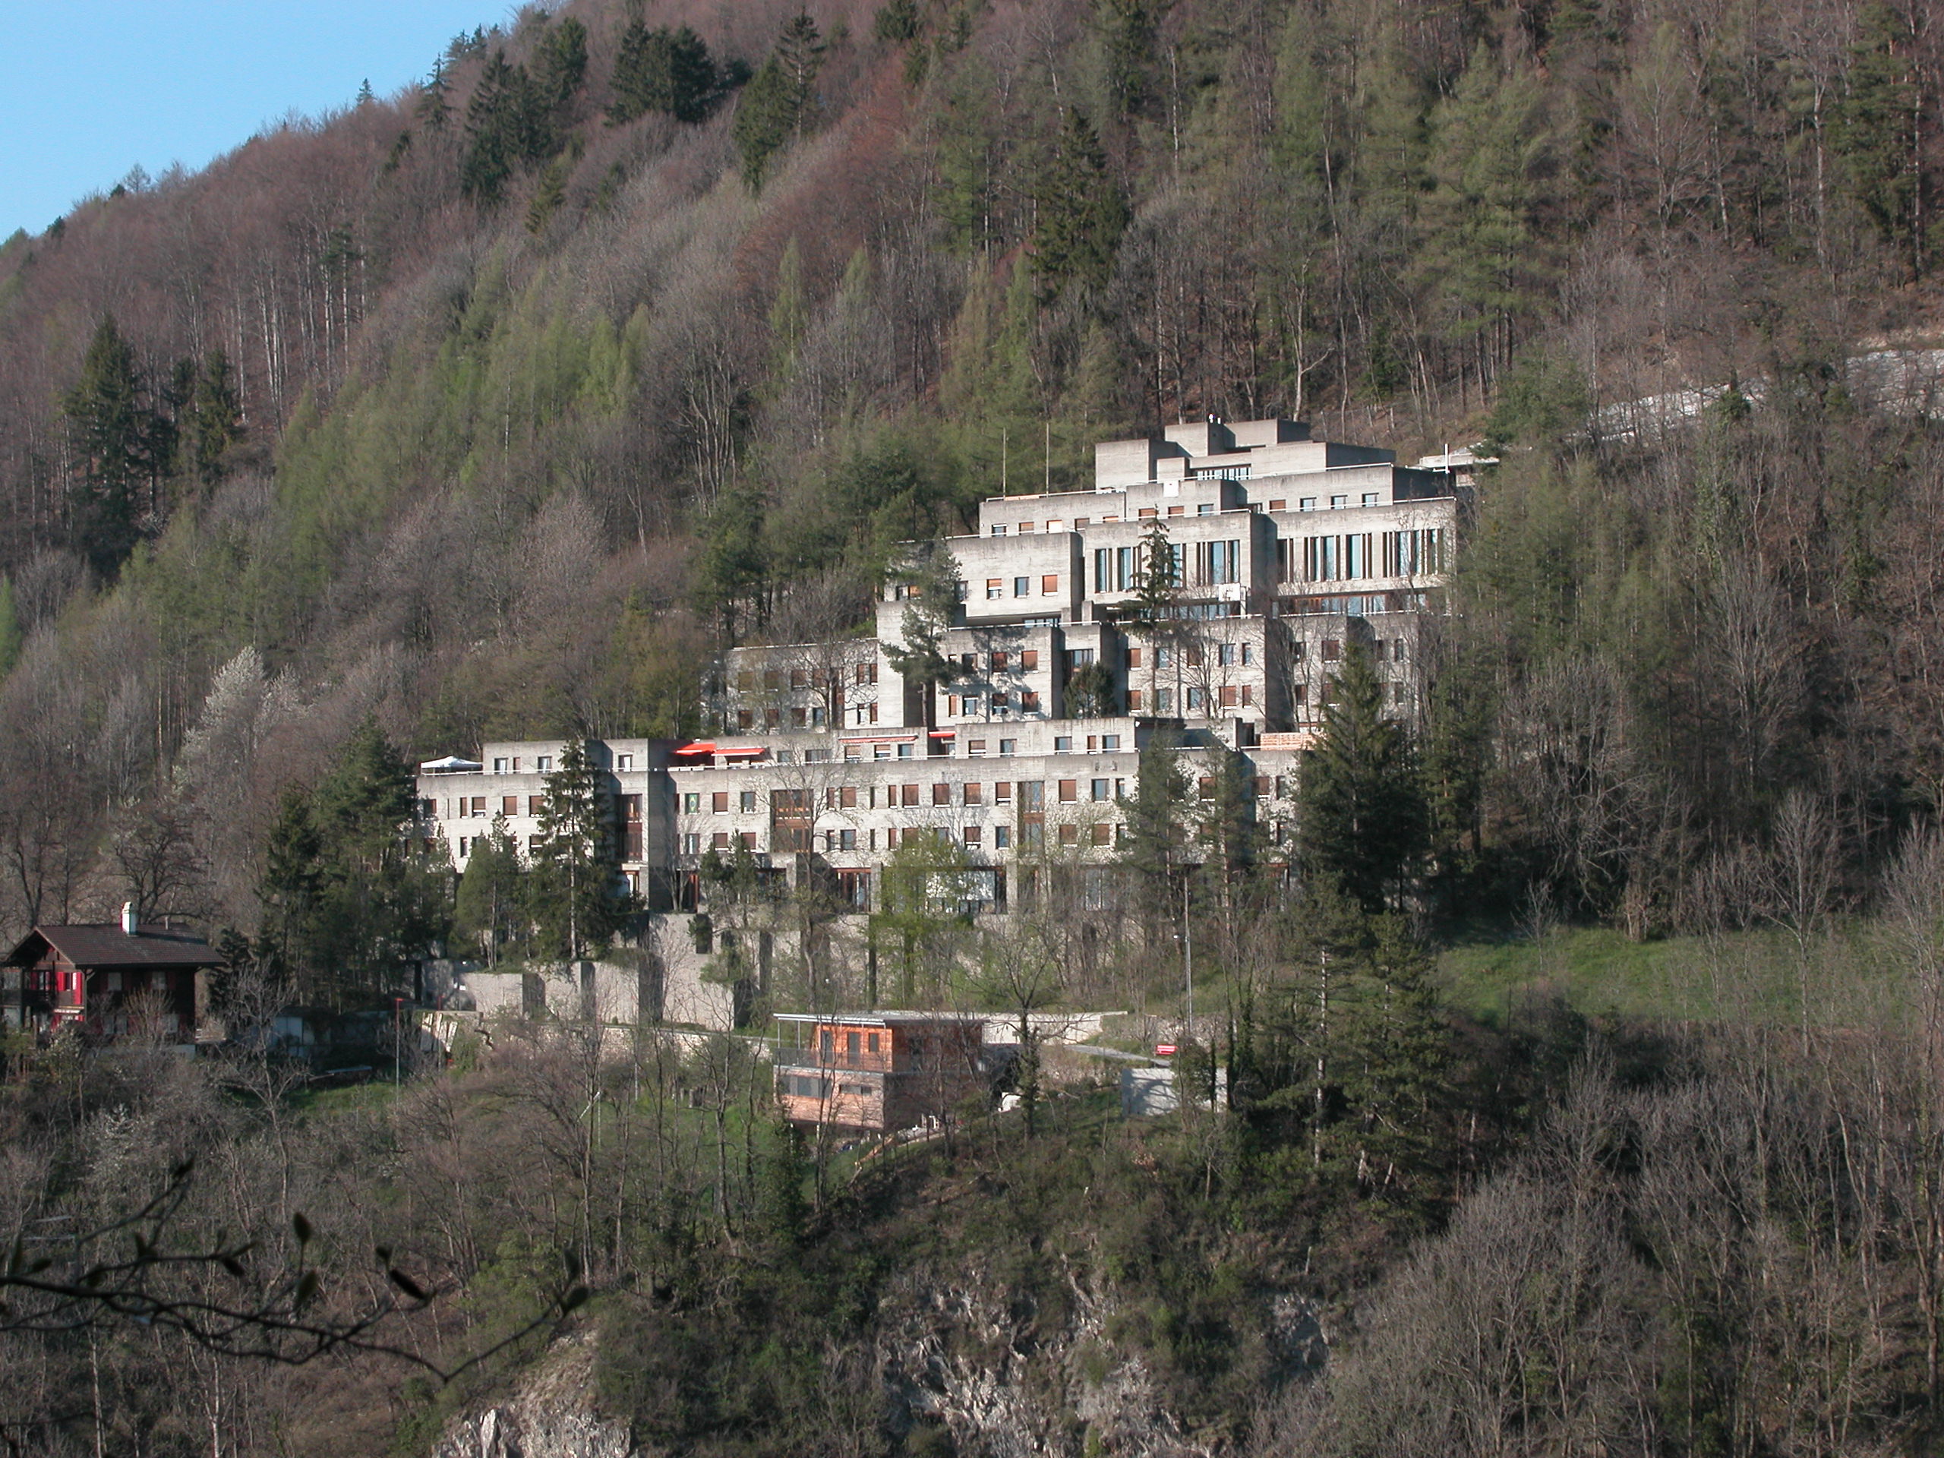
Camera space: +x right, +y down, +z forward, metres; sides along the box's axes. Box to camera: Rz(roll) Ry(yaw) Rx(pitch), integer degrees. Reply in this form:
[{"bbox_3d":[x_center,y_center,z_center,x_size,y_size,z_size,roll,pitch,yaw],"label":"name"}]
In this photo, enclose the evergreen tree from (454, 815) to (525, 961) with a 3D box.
[{"bbox_3d":[-32.830,10.805,325.000,4.963,10.026,4.963,0,-2,0],"label":"evergreen tree"}]

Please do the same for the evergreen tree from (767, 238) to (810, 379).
[{"bbox_3d":[-17.020,-38.810,442.000,4.080,13.360,4.080,0,-2,0],"label":"evergreen tree"}]

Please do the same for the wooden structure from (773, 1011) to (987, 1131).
[{"bbox_3d":[-5.376,20.105,279.100,6.800,6.600,12.500,1,-3,-32],"label":"wooden structure"}]

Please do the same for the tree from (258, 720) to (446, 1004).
[{"bbox_3d":[-43.690,9.540,337.000,13.510,20.260,11.480,0,-2,0],"label":"tree"}]

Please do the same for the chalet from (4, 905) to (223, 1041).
[{"bbox_3d":[-57.370,16.340,320.000,8.000,9.200,12.400,-2,-3,43],"label":"chalet"}]

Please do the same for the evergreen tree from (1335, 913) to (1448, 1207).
[{"bbox_3d":[21.689,17.092,247.000,5.894,15.398,5.894,0,-2,0],"label":"evergreen tree"}]

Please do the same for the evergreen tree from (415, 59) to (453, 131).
[{"bbox_3d":[-68.140,-79.590,605.000,4.810,10.780,4.810,0,-2,0],"label":"evergreen tree"}]

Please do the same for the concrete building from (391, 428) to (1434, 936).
[{"bbox_3d":[1.150,-3.580,338.670,80.000,36.700,38.000,-2,-3,41],"label":"concrete building"}]

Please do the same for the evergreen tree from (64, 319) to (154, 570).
[{"bbox_3d":[-84.650,-27.840,468.000,8.640,25.760,8.640,0,-2,0],"label":"evergreen tree"}]

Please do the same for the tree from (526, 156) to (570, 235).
[{"bbox_3d":[-48.464,-60.949,545.000,4.855,9.107,4.855,0,-2,0],"label":"tree"}]

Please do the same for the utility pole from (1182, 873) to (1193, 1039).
[{"bbox_3d":[12.289,13.088,272.000,0.300,9.800,0.300,-3,-2,0],"label":"utility pole"}]

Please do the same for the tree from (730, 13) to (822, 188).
[{"bbox_3d":[-21.342,-68.493,520.000,10.092,19.216,10.092,0,-2,0],"label":"tree"}]

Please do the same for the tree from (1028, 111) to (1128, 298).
[{"bbox_3d":[9.550,-47.350,432.000,9.070,17.870,9.070,0,-2,0],"label":"tree"}]

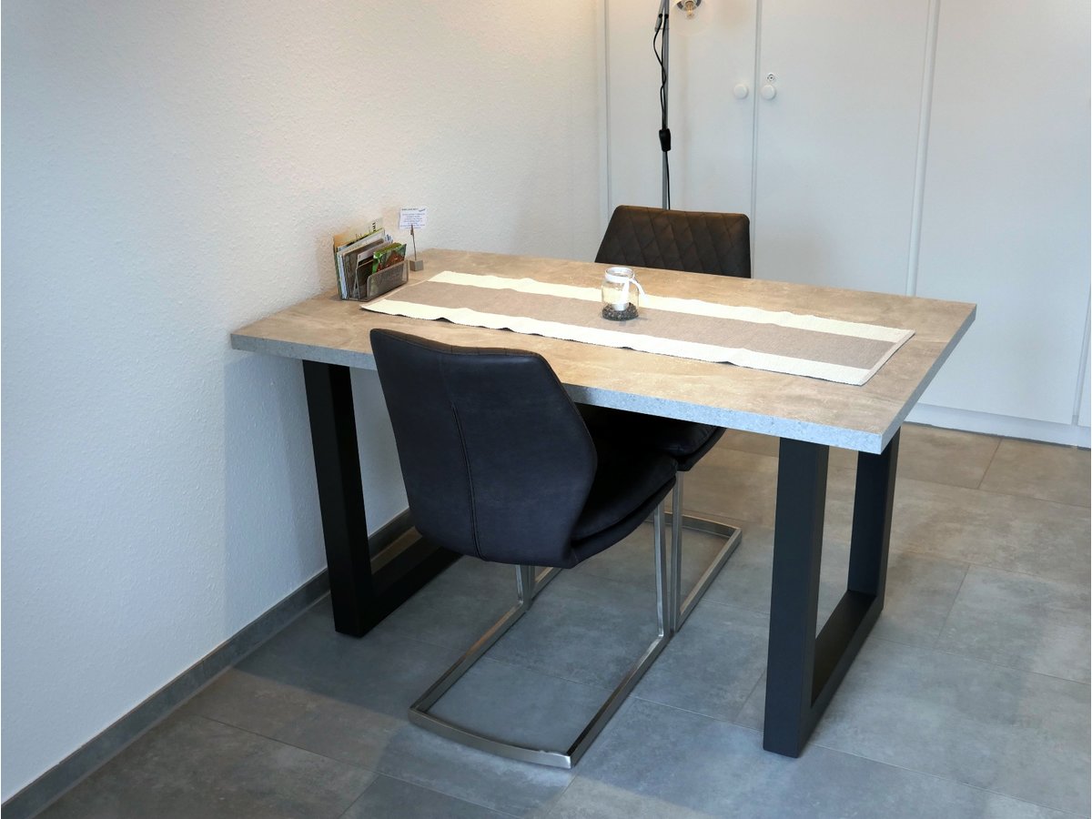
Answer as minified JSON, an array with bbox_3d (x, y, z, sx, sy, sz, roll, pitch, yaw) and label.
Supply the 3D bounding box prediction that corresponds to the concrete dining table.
[{"bbox_3d":[0.140,0.151,2.611,1.405,0.758,0.810,10,24,28],"label":"concrete dining table"}]

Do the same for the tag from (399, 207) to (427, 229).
[{"bbox_3d":[-0.339,-0.486,2.897,0.076,0.057,0.003,-9,22,-17],"label":"tag"}]

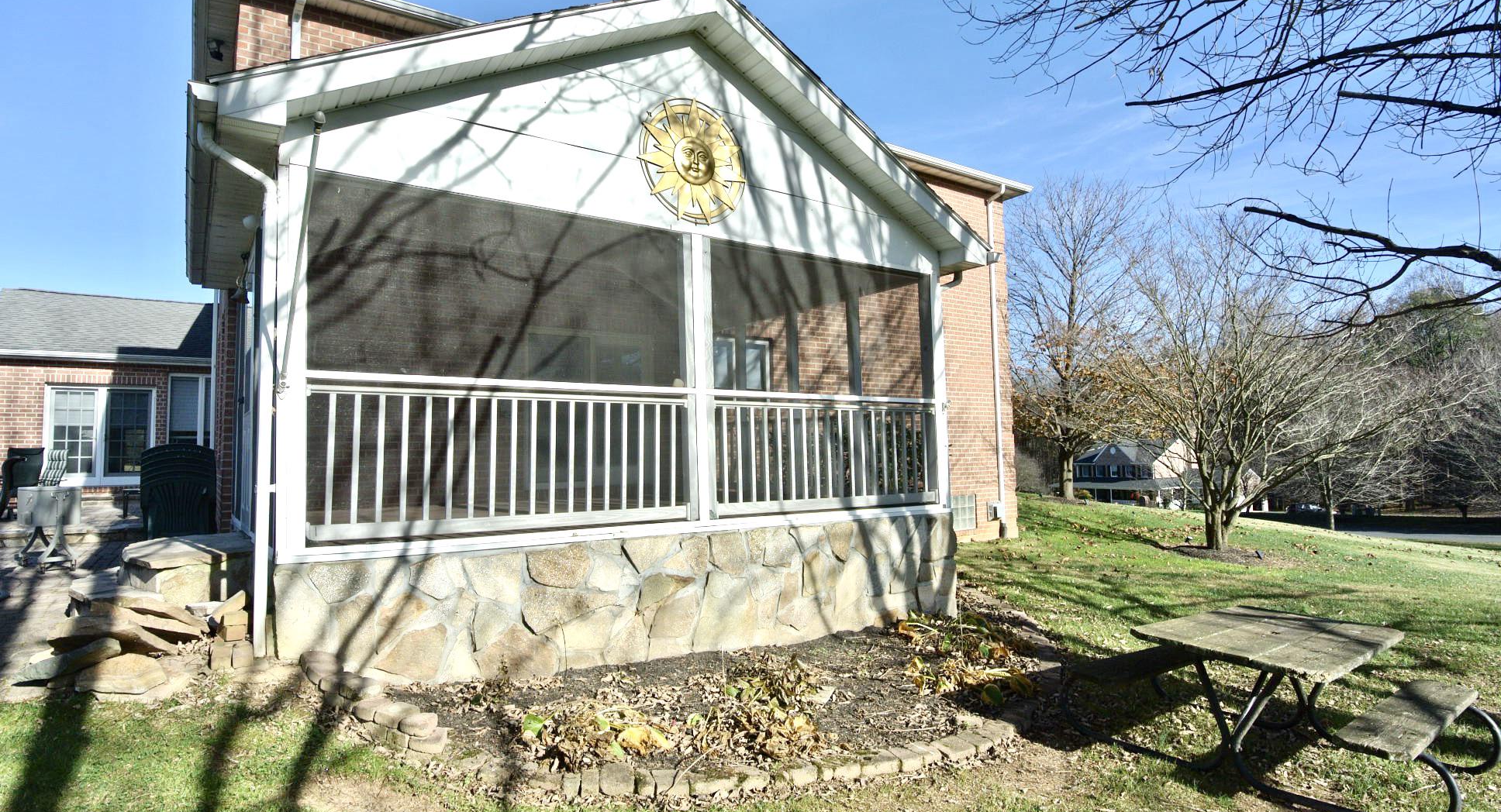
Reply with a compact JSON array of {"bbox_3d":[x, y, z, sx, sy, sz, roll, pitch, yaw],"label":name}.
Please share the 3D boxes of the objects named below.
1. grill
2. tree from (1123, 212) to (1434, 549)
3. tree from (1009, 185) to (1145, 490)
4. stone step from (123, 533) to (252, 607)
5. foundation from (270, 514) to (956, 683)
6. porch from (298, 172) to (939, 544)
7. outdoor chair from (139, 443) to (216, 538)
[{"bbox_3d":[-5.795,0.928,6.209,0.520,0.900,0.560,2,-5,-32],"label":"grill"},{"bbox_3d":[9.366,-0.358,13.500,4.700,5.900,4.700,-4,-5,34],"label":"tree"},{"bbox_3d":[12.040,-2.621,28.000,5.500,11.800,5.500,-3,-5,24],"label":"tree"},{"bbox_3d":[-3.849,1.135,5.172,0.780,0.320,1.700,2,-5,-32],"label":"stone step"},{"bbox_3d":[-1.382,1.493,7.074,5.300,0.870,3.900,2,-5,-32],"label":"foundation"},{"bbox_3d":[-1.433,-0.082,7.188,5.150,2.200,3.800,2,-5,-32],"label":"porch"},{"bbox_3d":[-5.118,0.878,6.706,0.570,1.060,0.660,2,-5,-32],"label":"outdoor chair"}]

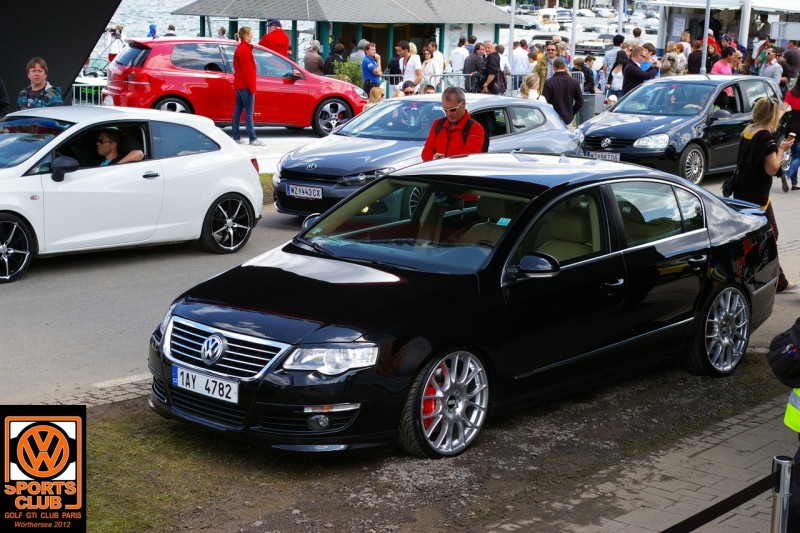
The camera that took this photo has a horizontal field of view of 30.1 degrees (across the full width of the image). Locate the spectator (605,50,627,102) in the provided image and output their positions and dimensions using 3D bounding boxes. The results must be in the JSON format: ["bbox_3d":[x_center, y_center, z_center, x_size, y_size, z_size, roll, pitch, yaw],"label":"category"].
[{"bbox_3d":[3.659,-2.833,25.352,0.460,1.670,0.350,6,11,21],"label":"spectator"}]

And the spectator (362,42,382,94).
[{"bbox_3d":[-0.547,-3.187,27.146,0.360,1.760,0.480,5,10,20],"label":"spectator"}]

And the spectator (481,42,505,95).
[{"bbox_3d":[1.579,-3.044,25.960,0.420,1.760,0.500,-4,12,-30],"label":"spectator"}]

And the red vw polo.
[{"bbox_3d":[-2.490,-2.787,23.213,4.205,1.460,1.790,-3,11,-25],"label":"red vw polo"}]

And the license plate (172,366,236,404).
[{"bbox_3d":[-0.983,0.593,7.502,0.520,0.110,0.015,9,9,42],"label":"license plate"}]

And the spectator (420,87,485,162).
[{"bbox_3d":[0.421,-0.583,12.140,0.560,1.750,0.420,3,10,14],"label":"spectator"}]

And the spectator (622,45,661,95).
[{"bbox_3d":[3.869,-2.664,24.162,0.620,1.780,0.520,4,11,14],"label":"spectator"}]

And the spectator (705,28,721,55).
[{"bbox_3d":[6.006,-3.762,29.160,0.520,1.760,0.350,2,10,0],"label":"spectator"}]

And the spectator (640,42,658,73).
[{"bbox_3d":[4.372,-3.087,26.341,0.340,1.700,0.480,-3,11,-25],"label":"spectator"}]

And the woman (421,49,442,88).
[{"bbox_3d":[0.566,-3.575,30.135,0.480,1.620,0.320,2,10,6],"label":"woman"}]

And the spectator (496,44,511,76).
[{"bbox_3d":[2.013,-3.503,29.458,0.480,1.740,0.330,-1,11,-12],"label":"spectator"}]

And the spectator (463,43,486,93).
[{"bbox_3d":[1.352,-3.281,27.740,0.380,1.750,0.500,1,9,3],"label":"spectator"}]

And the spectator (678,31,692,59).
[{"bbox_3d":[6.404,-4.470,33.633,0.450,1.660,0.340,6,11,30],"label":"spectator"}]

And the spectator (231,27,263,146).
[{"bbox_3d":[-2.288,-2.699,22.258,0.420,1.740,0.460,2,10,3],"label":"spectator"}]

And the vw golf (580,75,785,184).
[{"bbox_3d":[4.111,-1.975,21.193,1.770,1.480,4.204,10,13,42],"label":"vw golf"}]

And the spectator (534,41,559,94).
[{"bbox_3d":[2.319,-2.611,23.344,0.550,1.800,0.350,2,9,9],"label":"spectator"}]

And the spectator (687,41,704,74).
[{"bbox_3d":[6.065,-3.760,30.639,0.500,1.740,0.340,2,9,9],"label":"spectator"}]

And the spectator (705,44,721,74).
[{"bbox_3d":[6.269,-3.651,30.139,0.470,1.670,0.310,4,10,17],"label":"spectator"}]

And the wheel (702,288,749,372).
[{"bbox_3d":[2.051,0.397,9.699,0.230,0.546,0.546,9,12,42],"label":"wheel"}]

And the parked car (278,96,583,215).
[{"bbox_3d":[0.436,-1.234,16.937,1.820,1.400,4.256,10,13,41],"label":"parked car"}]

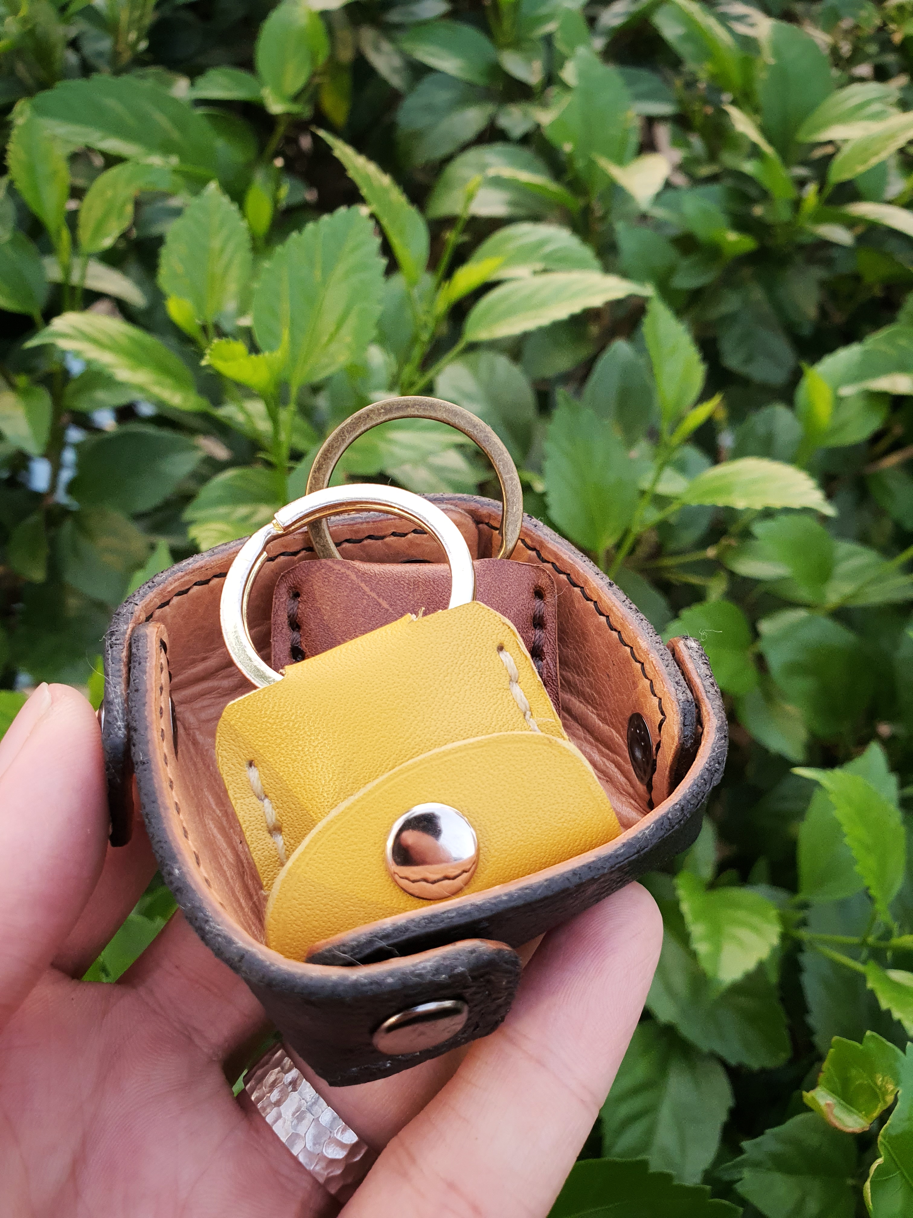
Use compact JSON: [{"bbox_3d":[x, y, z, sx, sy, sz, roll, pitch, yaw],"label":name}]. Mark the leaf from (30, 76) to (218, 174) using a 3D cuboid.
[{"bbox_3d":[-0.138,-0.199,0.380,0.074,0.015,0.042,19,35,2],"label":"leaf"}]

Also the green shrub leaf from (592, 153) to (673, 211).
[{"bbox_3d":[0.097,-0.234,0.500,0.042,0.014,0.028,15,74,-2],"label":"green shrub leaf"}]

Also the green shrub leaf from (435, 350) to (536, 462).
[{"bbox_3d":[0.014,-0.095,0.430,0.045,0.012,0.061,-25,66,-5],"label":"green shrub leaf"}]

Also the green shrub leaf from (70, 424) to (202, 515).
[{"bbox_3d":[-0.158,-0.069,0.450,0.065,0.012,0.044,-7,66,-10],"label":"green shrub leaf"}]

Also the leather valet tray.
[{"bbox_3d":[-0.009,0.021,0.150,0.075,0.037,0.075,-22,47,-23],"label":"leather valet tray"}]

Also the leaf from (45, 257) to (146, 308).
[{"bbox_3d":[-0.171,-0.154,0.430,0.049,0.012,0.028,13,39,3],"label":"leaf"}]

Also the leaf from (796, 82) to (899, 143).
[{"bbox_3d":[0.206,-0.261,0.480,0.053,0.013,0.031,-19,35,-6],"label":"leaf"}]

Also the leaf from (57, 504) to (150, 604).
[{"bbox_3d":[-0.178,-0.026,0.460,0.044,0.010,0.056,-38,73,-22],"label":"leaf"}]

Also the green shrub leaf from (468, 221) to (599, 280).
[{"bbox_3d":[0.035,-0.160,0.410,0.060,0.014,0.036,-2,39,-2],"label":"green shrub leaf"}]

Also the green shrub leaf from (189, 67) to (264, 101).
[{"bbox_3d":[-0.118,-0.269,0.470,0.038,0.010,0.026,3,35,0],"label":"green shrub leaf"}]

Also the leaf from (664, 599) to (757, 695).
[{"bbox_3d":[0.106,0.018,0.390,0.042,0.012,0.048,30,58,13],"label":"leaf"}]

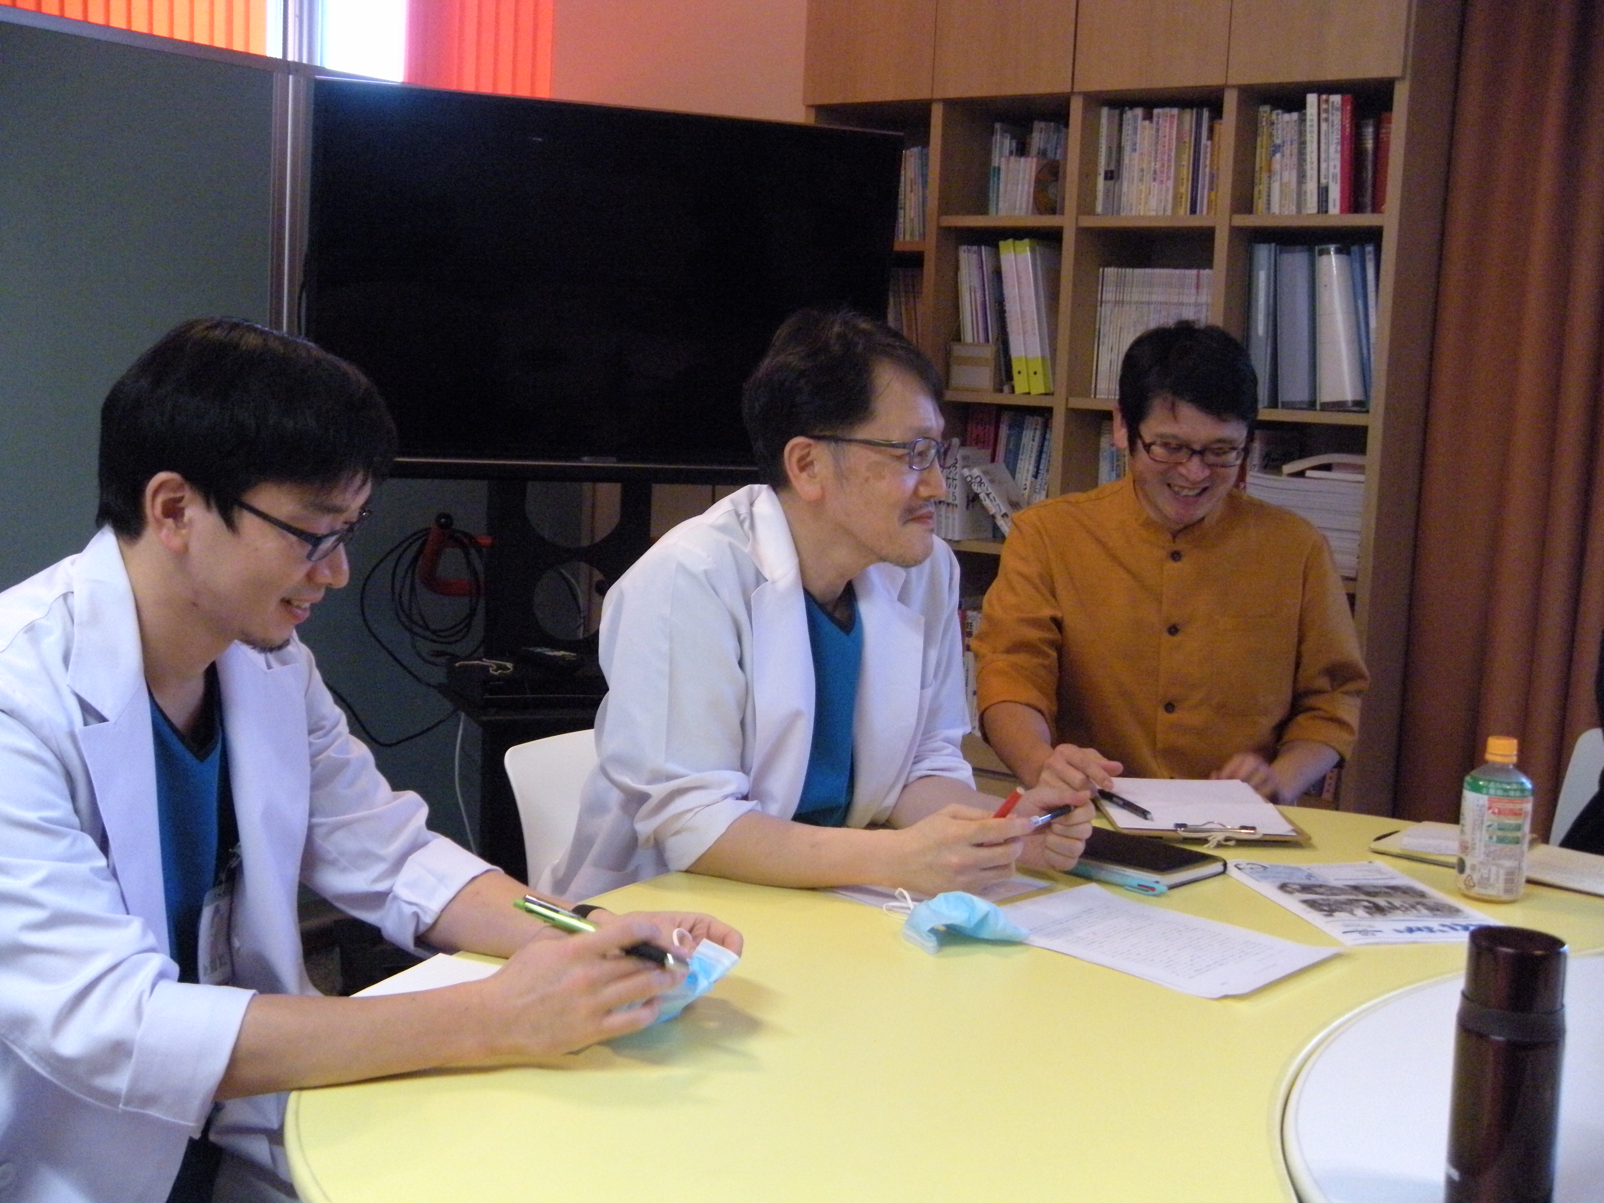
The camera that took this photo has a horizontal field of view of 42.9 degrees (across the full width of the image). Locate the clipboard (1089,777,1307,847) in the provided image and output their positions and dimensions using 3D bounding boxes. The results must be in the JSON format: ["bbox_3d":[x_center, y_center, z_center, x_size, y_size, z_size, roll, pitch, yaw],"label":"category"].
[{"bbox_3d":[0.471,0.243,2.466,0.230,0.022,0.320,3,7,0],"label":"clipboard"}]

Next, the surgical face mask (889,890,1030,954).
[{"bbox_3d":[0.147,0.293,1.887,0.125,0.038,0.092,3,7,0],"label":"surgical face mask"}]

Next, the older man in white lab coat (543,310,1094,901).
[{"bbox_3d":[-0.057,0.315,2.278,0.630,1.272,0.520,9,10,41],"label":"older man in white lab coat"}]

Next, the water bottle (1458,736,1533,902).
[{"bbox_3d":[0.730,0.228,2.133,0.070,0.164,0.070,3,7,0],"label":"water bottle"}]

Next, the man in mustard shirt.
[{"bbox_3d":[0.453,0.276,2.724,0.510,1.286,0.640,4,8,4],"label":"man in mustard shirt"}]

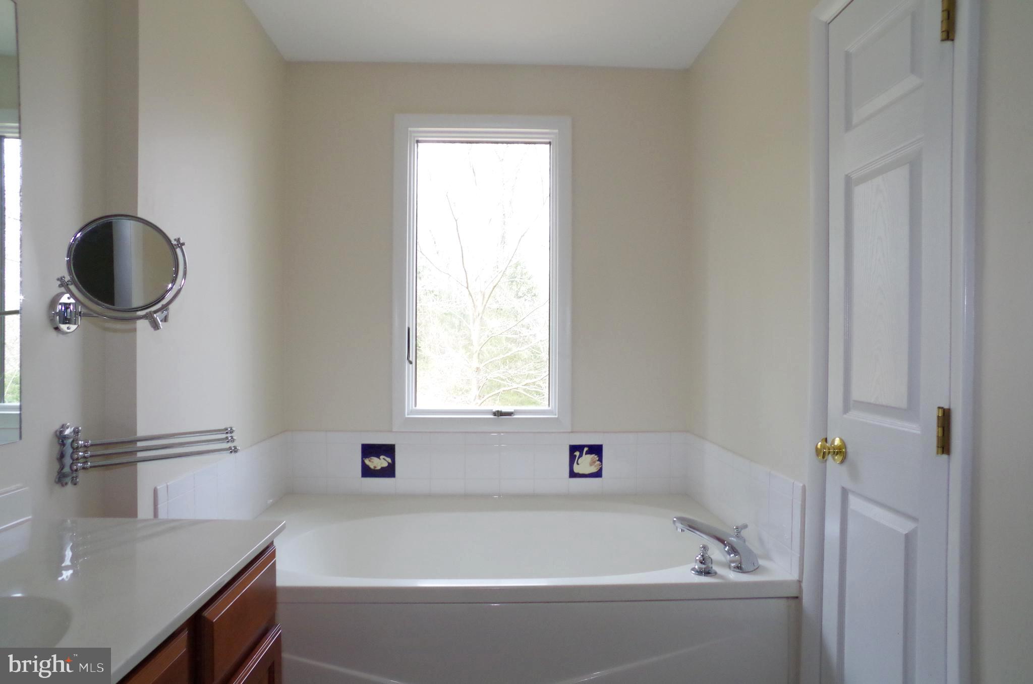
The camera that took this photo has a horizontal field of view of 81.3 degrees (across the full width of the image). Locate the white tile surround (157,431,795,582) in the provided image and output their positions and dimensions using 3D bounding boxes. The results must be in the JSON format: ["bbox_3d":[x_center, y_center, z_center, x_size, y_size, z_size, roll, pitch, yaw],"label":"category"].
[{"bbox_3d":[-0.104,0.541,2.182,1.810,0.275,1.010,0,0,-2],"label":"white tile surround"}]

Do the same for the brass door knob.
[{"bbox_3d":[0.799,0.280,1.545,0.060,0.065,0.065,0,0,-2],"label":"brass door knob"}]

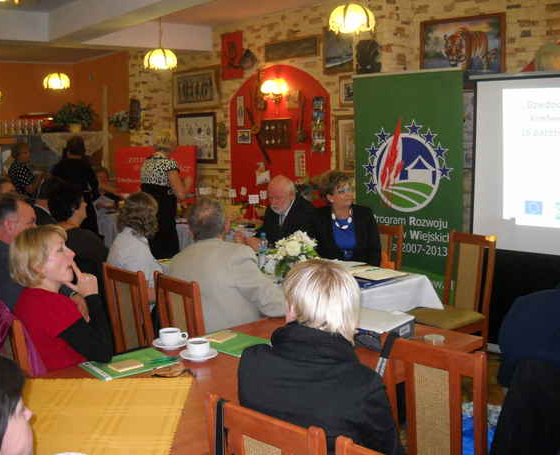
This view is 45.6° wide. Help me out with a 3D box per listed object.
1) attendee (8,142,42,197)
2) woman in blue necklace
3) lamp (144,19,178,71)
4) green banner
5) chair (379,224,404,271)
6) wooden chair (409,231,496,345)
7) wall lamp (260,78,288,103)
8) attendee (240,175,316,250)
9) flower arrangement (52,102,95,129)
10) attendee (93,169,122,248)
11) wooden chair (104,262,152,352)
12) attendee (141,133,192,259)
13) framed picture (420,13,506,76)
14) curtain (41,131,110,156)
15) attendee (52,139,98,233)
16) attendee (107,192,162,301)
[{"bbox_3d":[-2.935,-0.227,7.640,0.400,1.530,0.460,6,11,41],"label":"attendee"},{"bbox_3d":[0.381,0.302,4.378,0.500,1.330,0.680,4,9,30],"label":"woman in blue necklace"},{"bbox_3d":[-1.091,-1.665,6.073,0.315,0.480,0.315,-1,8,0],"label":"lamp"},{"bbox_3d":[1.052,-0.197,5.568,0.960,2.136,0.100,4,9,33],"label":"green banner"},{"bbox_3d":[0.686,0.502,4.772,0.420,0.973,0.510,1,8,12],"label":"chair"},{"bbox_3d":[1.096,0.555,4.327,0.510,0.973,0.420,-6,9,-35],"label":"wooden chair"},{"bbox_3d":[-0.050,-1.511,7.365,0.290,0.280,0.200,5,10,40],"label":"wall lamp"},{"bbox_3d":[-0.018,0.269,4.746,0.520,1.300,0.720,5,10,36],"label":"attendee"},{"bbox_3d":[-2.497,-1.349,8.086,0.500,0.360,0.450,-1,8,0],"label":"flower arrangement"},{"bbox_3d":[-1.905,-0.043,7.221,0.460,1.260,0.600,-5,9,-30],"label":"attendee"},{"bbox_3d":[-0.648,0.668,3.699,0.420,0.973,0.510,6,10,41],"label":"wooden chair"},{"bbox_3d":[-1.323,-0.218,7.737,0.500,1.680,0.370,2,8,22],"label":"attendee"},{"bbox_3d":[1.645,-1.577,5.998,0.800,0.630,0.040,5,10,38],"label":"framed picture"},{"bbox_3d":[-2.803,-1.145,9.123,1.500,0.370,0.060,5,9,36],"label":"curtain"},{"bbox_3d":[-2.115,-0.162,6.944,0.480,1.580,0.380,-2,8,-7],"label":"attendee"},{"bbox_3d":[-0.697,0.441,3.711,0.460,1.270,0.680,4,9,30],"label":"attendee"}]

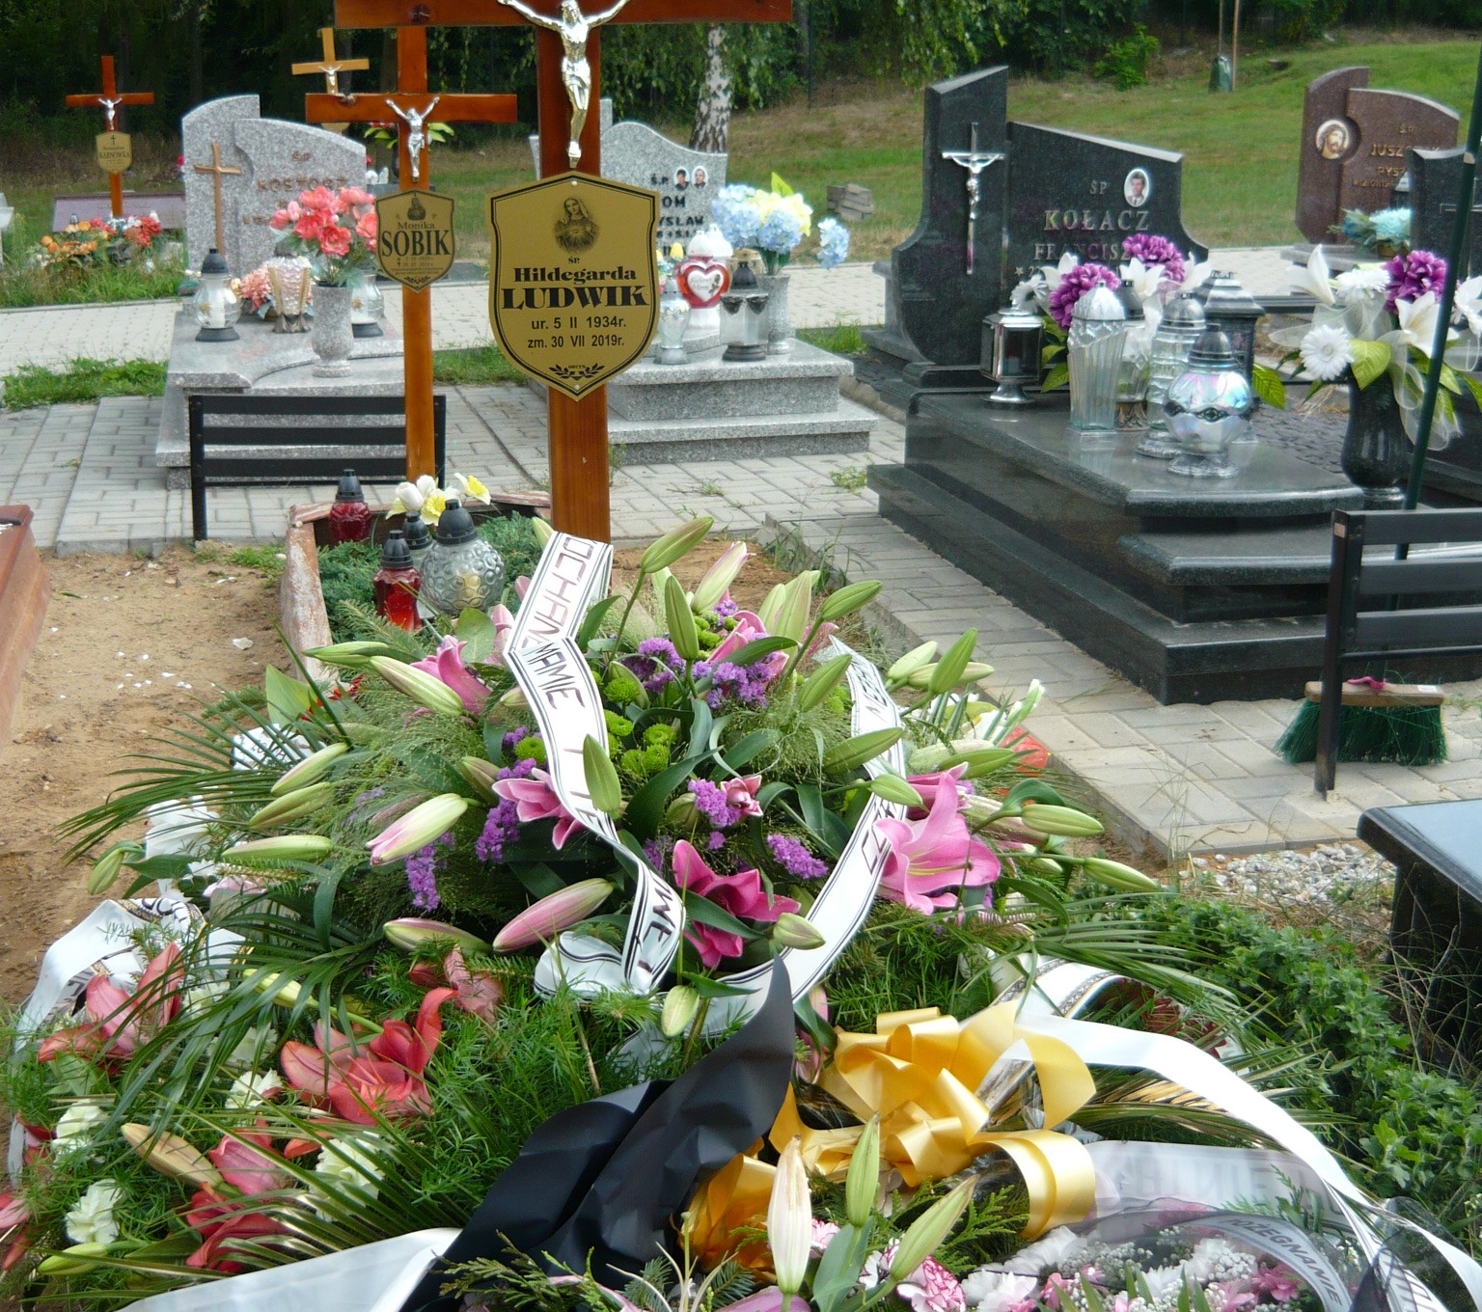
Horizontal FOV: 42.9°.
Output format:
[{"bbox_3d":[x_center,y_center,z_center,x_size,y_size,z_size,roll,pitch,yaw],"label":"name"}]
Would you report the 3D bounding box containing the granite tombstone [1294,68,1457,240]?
[{"bbox_3d":[2.900,-2.287,8.600,0.750,0.790,0.130,-2,16,-10],"label":"granite tombstone"}]

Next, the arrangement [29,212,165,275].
[{"bbox_3d":[-4.140,-2.653,12.100,0.870,0.350,0.550,-4,16,-15],"label":"arrangement"}]

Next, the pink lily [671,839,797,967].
[{"bbox_3d":[-0.007,0.247,1.880,0.125,0.115,0.095,0,15,0],"label":"pink lily"}]

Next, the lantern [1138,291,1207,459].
[{"bbox_3d":[1.074,-0.700,4.680,0.152,0.365,0.152,-4,18,-14],"label":"lantern"}]

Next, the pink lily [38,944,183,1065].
[{"bbox_3d":[-0.638,0.353,1.900,0.135,0.100,0.110,-3,16,-11],"label":"pink lily"}]

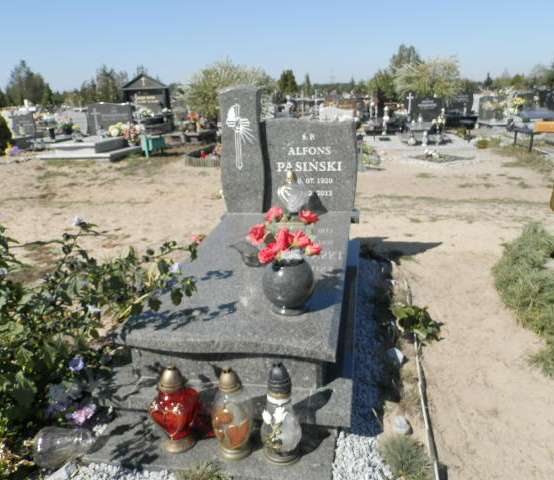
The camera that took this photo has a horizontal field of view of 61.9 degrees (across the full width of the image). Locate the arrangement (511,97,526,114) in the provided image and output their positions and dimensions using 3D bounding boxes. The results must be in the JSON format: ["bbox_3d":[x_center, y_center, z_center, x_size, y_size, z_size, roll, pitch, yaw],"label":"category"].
[{"bbox_3d":[7.054,-3.928,13.500,0.410,0.520,0.380,2,18,11],"label":"arrangement"}]

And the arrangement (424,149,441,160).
[{"bbox_3d":[3.230,-1.786,9.600,0.360,0.200,0.300,2,18,11],"label":"arrangement"}]

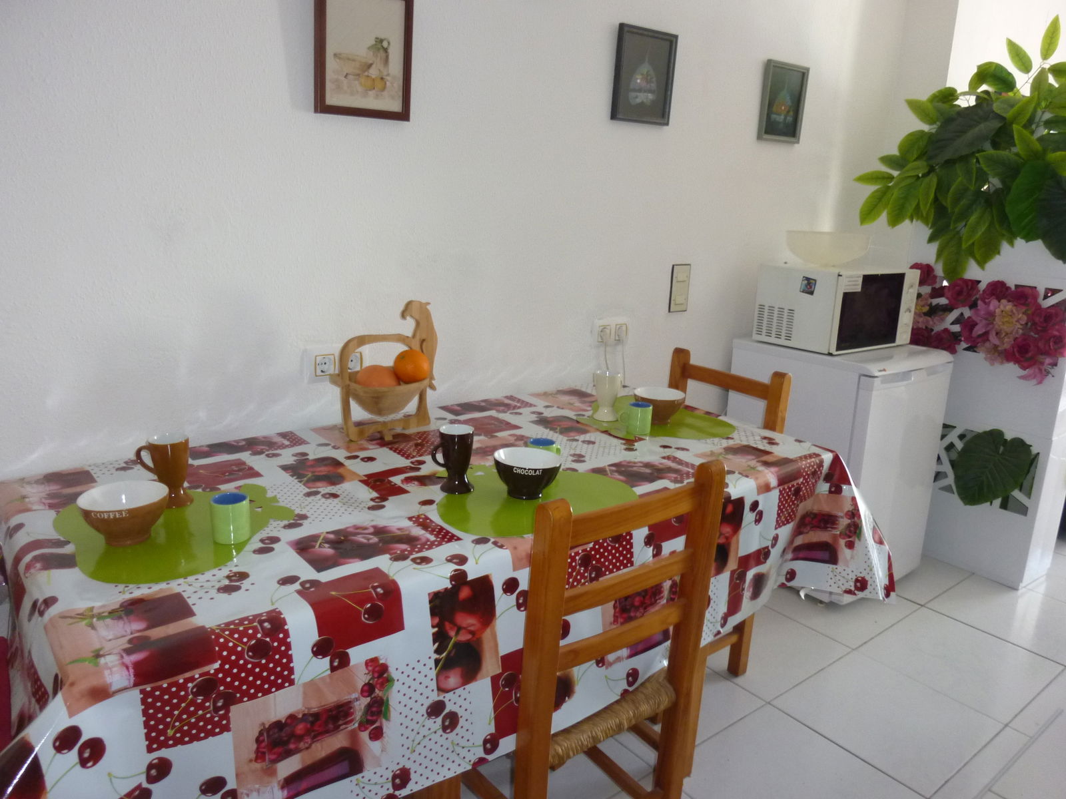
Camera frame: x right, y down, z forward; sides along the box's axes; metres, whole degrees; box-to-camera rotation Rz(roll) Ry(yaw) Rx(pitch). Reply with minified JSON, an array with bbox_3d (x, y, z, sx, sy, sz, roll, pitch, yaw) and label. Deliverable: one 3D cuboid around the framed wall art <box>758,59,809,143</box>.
[{"bbox_3d":[0.905,-1.067,2.763,0.234,0.264,0.020,-10,19,-37],"label":"framed wall art"}]

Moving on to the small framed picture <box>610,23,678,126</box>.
[{"bbox_3d":[0.342,-0.980,2.342,0.238,0.263,0.018,-9,21,-38],"label":"small framed picture"}]

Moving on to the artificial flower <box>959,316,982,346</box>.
[{"bbox_3d":[1.574,-0.242,2.748,0.092,0.105,0.065,14,19,39],"label":"artificial flower"}]

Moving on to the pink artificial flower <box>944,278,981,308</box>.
[{"bbox_3d":[1.550,-0.385,2.783,0.070,0.102,0.110,-9,18,-38],"label":"pink artificial flower"}]

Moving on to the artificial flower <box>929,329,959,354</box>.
[{"bbox_3d":[1.524,-0.216,2.851,0.070,0.082,0.085,-9,18,-38],"label":"artificial flower"}]

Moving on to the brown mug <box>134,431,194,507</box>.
[{"bbox_3d":[-0.687,0.133,1.436,0.097,0.125,0.071,-3,15,-17],"label":"brown mug"}]

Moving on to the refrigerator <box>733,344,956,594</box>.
[{"bbox_3d":[1.081,0.222,2.838,0.499,0.853,0.558,-9,18,-35],"label":"refrigerator"}]

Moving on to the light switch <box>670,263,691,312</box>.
[{"bbox_3d":[0.505,-0.381,2.640,0.086,0.157,0.013,-10,19,-37],"label":"light switch"}]

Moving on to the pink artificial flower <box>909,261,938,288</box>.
[{"bbox_3d":[1.451,-0.464,2.866,0.097,0.091,0.065,14,19,39],"label":"pink artificial flower"}]

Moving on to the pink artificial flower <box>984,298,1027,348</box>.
[{"bbox_3d":[1.623,-0.261,2.640,0.120,0.157,0.075,14,19,39],"label":"pink artificial flower"}]

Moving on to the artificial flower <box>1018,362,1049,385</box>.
[{"bbox_3d":[1.709,-0.087,2.627,0.060,0.065,0.082,-9,18,-38],"label":"artificial flower"}]

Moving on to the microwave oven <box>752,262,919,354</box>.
[{"bbox_3d":[1.080,-0.334,2.737,0.467,0.268,0.328,-8,18,-34],"label":"microwave oven"}]

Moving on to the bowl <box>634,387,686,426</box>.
[{"bbox_3d":[0.341,0.022,2.088,0.139,0.082,0.139,2,14,-1],"label":"bowl"}]

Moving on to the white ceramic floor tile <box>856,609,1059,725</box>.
[{"bbox_3d":[1.305,0.795,2.358,0.450,0.008,0.435,-9,18,-38],"label":"white ceramic floor tile"}]

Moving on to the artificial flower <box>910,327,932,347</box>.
[{"bbox_3d":[1.459,-0.229,2.916,0.093,0.088,0.065,14,19,39],"label":"artificial flower"}]

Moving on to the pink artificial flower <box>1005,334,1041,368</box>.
[{"bbox_3d":[1.684,-0.167,2.643,0.080,0.109,0.094,-9,18,-38],"label":"pink artificial flower"}]

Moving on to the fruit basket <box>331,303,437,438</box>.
[{"bbox_3d":[-0.357,-0.078,1.887,0.268,0.322,0.205,-10,19,-41],"label":"fruit basket"}]

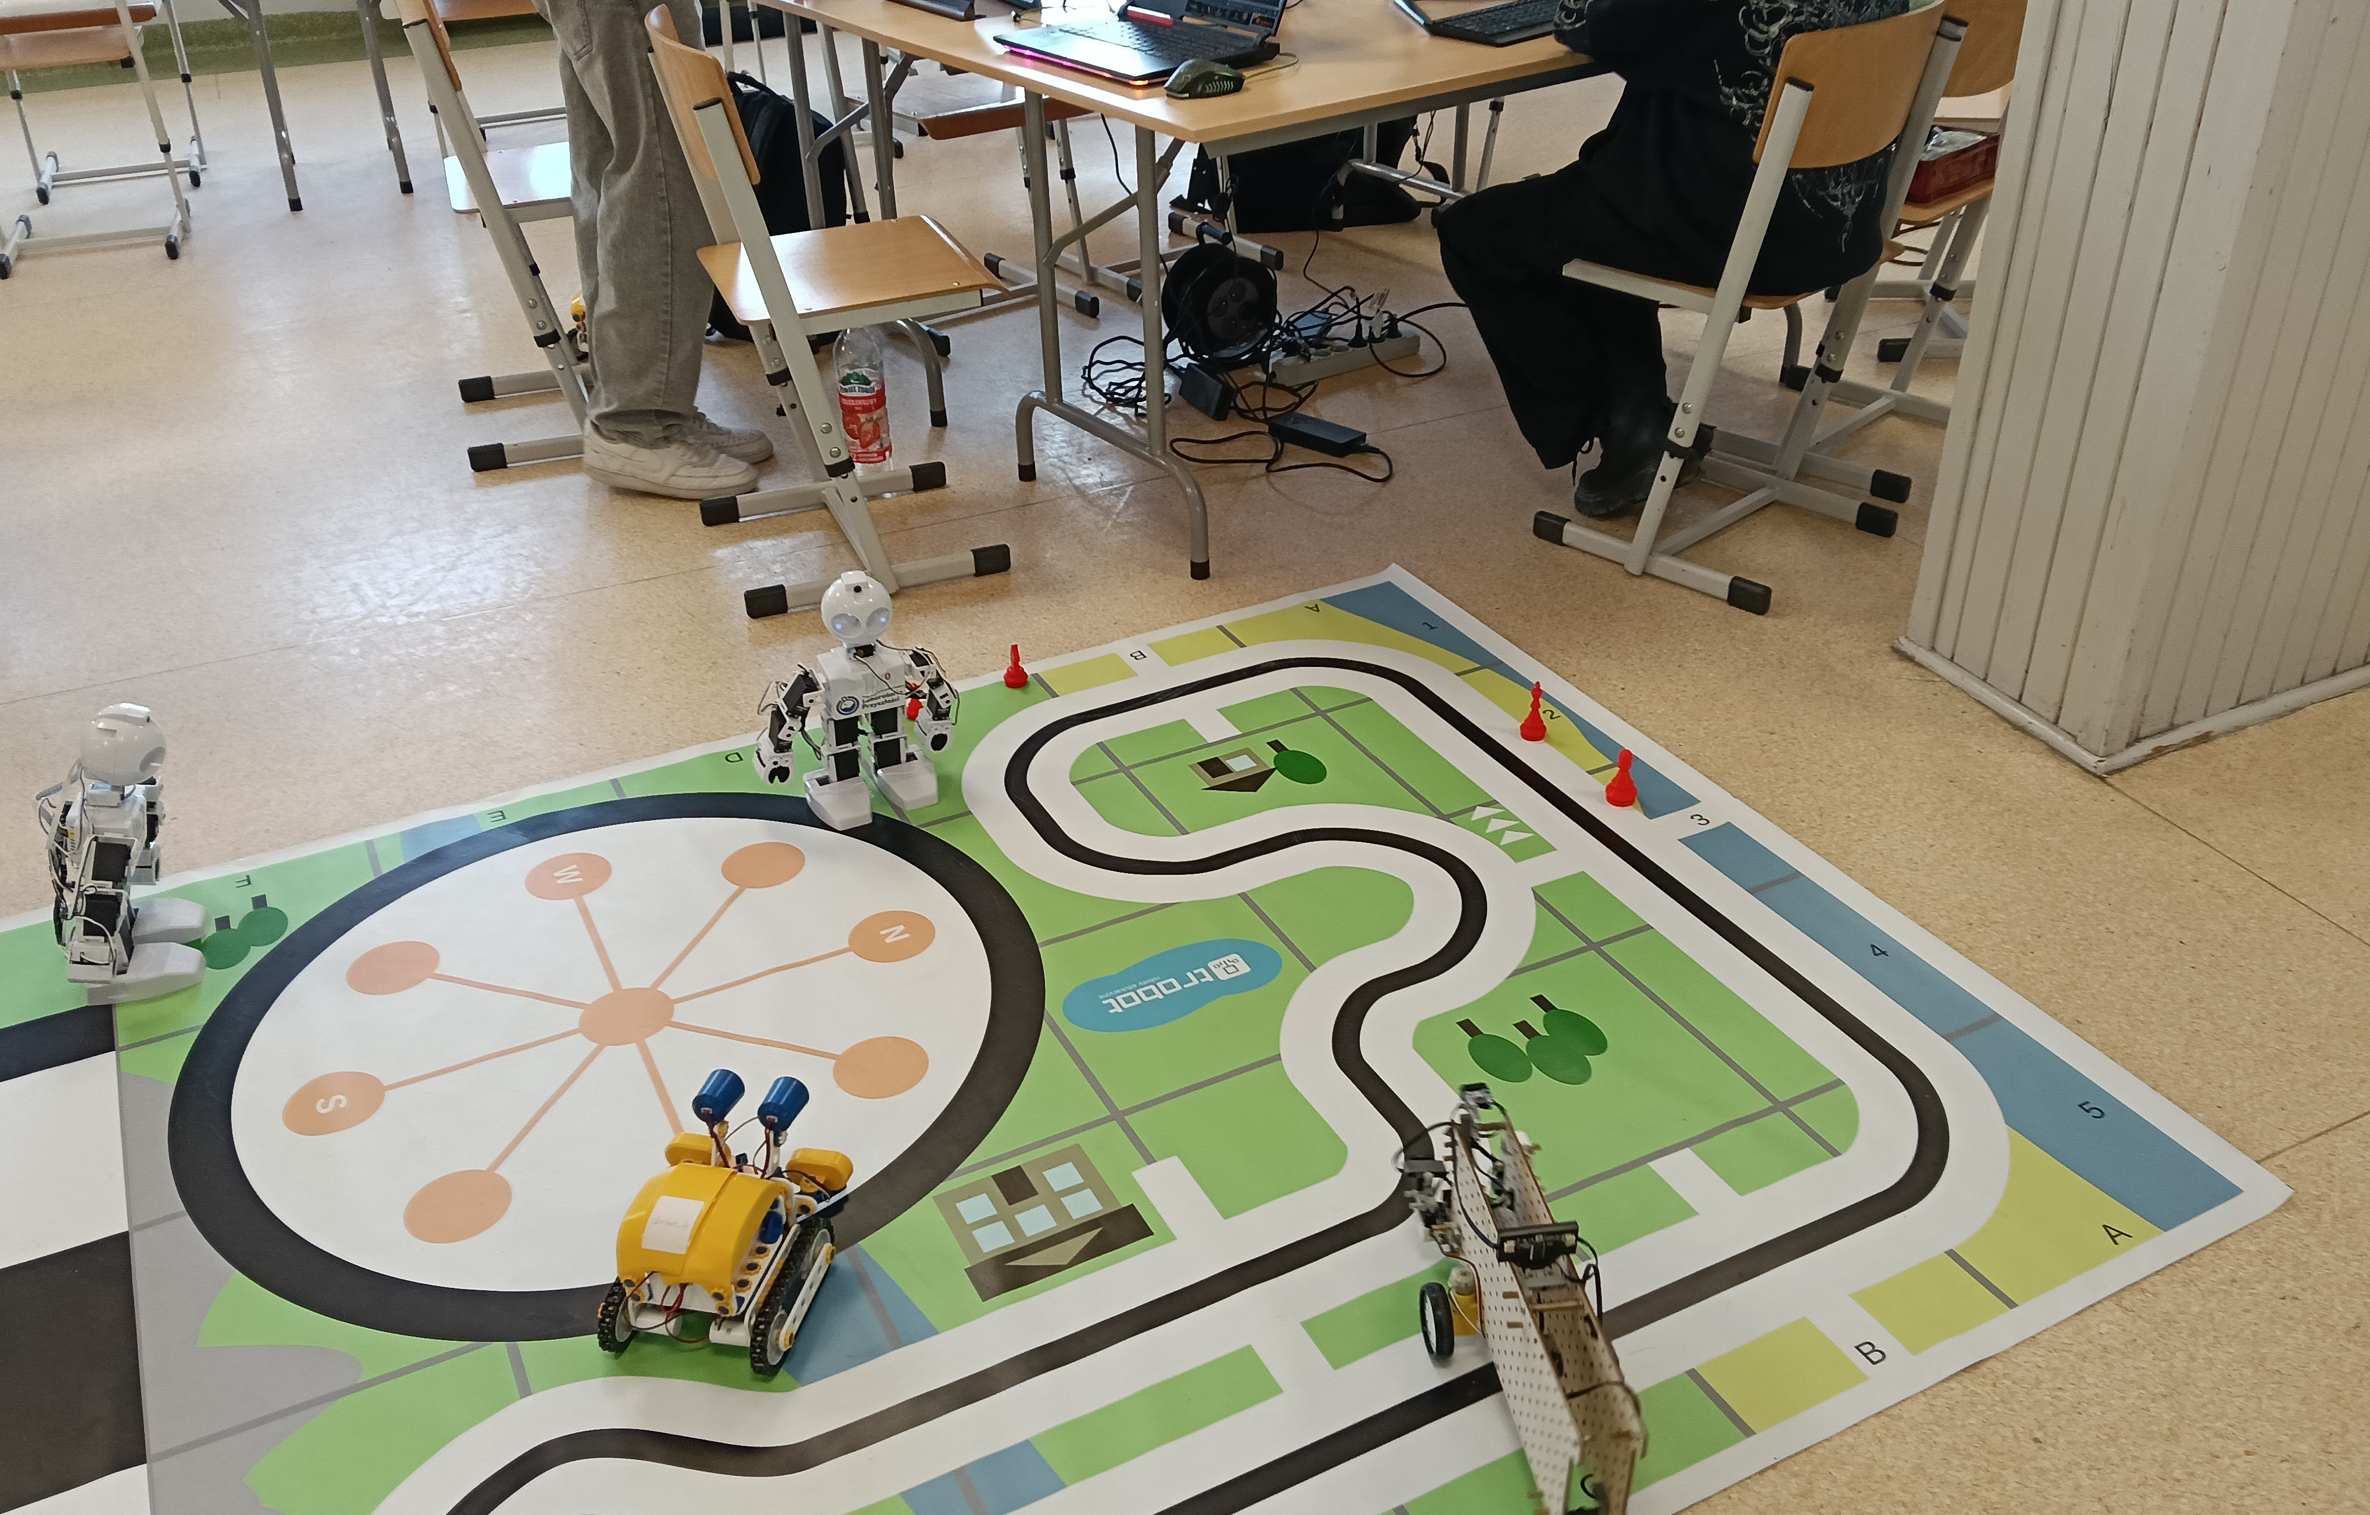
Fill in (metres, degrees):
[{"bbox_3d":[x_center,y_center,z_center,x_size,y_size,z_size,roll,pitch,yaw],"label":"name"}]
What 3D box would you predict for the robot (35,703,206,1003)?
[{"bbox_3d":[-1.170,0.084,2.037,0.165,0.330,0.210,-9,32,-14],"label":"robot"}]

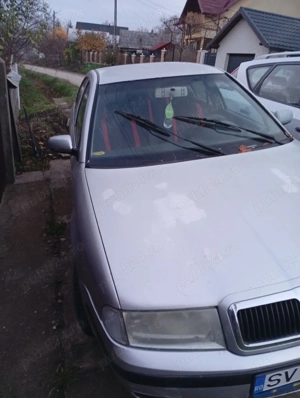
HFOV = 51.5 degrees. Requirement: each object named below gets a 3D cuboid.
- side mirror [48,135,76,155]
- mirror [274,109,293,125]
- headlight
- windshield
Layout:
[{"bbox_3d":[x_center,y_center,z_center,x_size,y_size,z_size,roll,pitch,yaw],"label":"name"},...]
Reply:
[{"bbox_3d":[-0.611,-0.367,2.145,0.195,0.120,0.120,-9,27,-10],"label":"side mirror"},{"bbox_3d":[1.060,-0.634,2.451,0.195,0.120,0.120,-9,27,-10],"label":"mirror"},{"bbox_3d":[0.091,0.465,1.158,0.376,0.170,0.115,-4,27,-1],"label":"headlight"},{"bbox_3d":[0.218,-0.601,2.275,1.428,0.140,0.910,-9,56,-10],"label":"windshield"}]

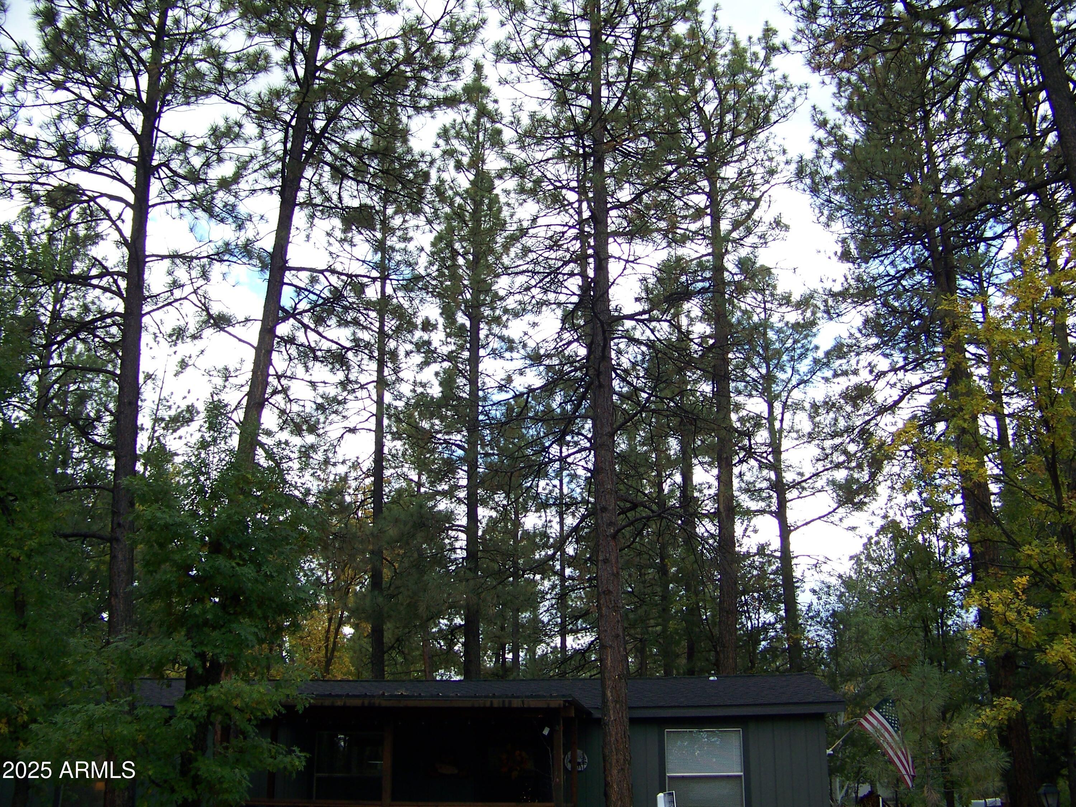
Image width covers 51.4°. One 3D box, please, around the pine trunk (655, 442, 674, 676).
[{"bbox_3d":[3.998,7.270,34.555,0.380,12.760,0.360,0,-20,0],"label":"pine trunk"}]

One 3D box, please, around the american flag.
[{"bbox_3d":[4.597,4.497,14.800,0.800,1.150,0.300,0,-20,0],"label":"american flag"}]

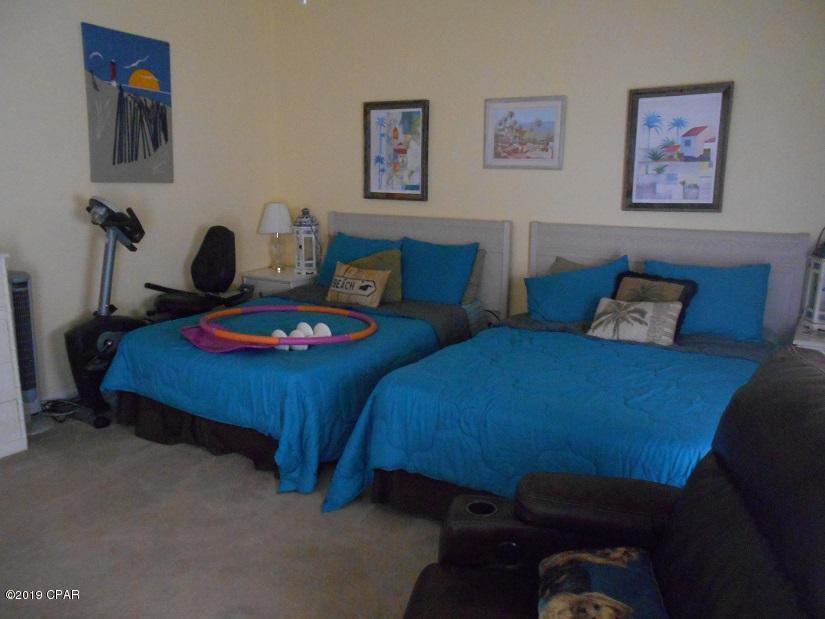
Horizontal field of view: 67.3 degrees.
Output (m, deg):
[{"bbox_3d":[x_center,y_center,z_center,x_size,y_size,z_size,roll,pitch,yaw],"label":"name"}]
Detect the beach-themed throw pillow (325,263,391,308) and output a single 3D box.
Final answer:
[{"bbox_3d":[-0.378,-0.171,4.272,0.450,0.300,0.130,8,-15,33],"label":"beach-themed throw pillow"}]

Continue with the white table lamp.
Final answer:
[{"bbox_3d":[-1.165,-0.613,5.321,0.290,0.580,0.290,1,11,0],"label":"white table lamp"}]

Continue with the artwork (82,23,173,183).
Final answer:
[{"bbox_3d":[-1.912,-1.368,4.245,0.030,0.985,0.645,8,13,31],"label":"artwork"}]

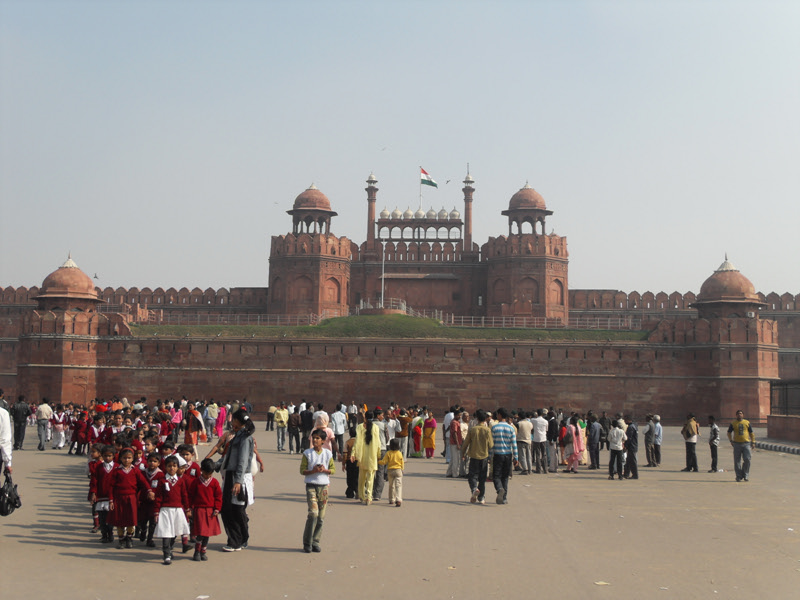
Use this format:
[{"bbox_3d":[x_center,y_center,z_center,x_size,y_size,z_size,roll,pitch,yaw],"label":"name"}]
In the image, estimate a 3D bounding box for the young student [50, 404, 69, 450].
[{"bbox_3d":[-10.788,4.035,33.000,0.480,1.437,0.300,1,-6,3],"label":"young student"}]

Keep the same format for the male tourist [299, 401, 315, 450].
[{"bbox_3d":[-3.103,4.279,34.700,0.480,1.680,0.340,0,-6,9],"label":"male tourist"}]

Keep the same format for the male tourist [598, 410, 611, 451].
[{"bbox_3d":[8.951,5.713,45.300,0.520,1.710,0.360,1,-6,0],"label":"male tourist"}]

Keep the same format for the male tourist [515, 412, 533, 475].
[{"bbox_3d":[3.194,3.705,26.900,0.480,1.642,0.320,4,-6,-20],"label":"male tourist"}]

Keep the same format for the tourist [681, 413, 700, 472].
[{"bbox_3d":[8.305,4.077,29.700,0.440,1.700,0.520,-2,-7,31],"label":"tourist"}]

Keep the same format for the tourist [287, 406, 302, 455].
[{"bbox_3d":[-3.524,4.388,34.900,0.480,1.590,0.330,1,-6,3],"label":"tourist"}]

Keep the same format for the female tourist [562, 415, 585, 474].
[{"bbox_3d":[4.685,3.866,28.000,0.460,1.590,0.500,-3,-7,34],"label":"female tourist"}]

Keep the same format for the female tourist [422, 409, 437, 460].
[{"bbox_3d":[0.985,4.362,33.600,0.460,1.518,0.300,2,-6,-6],"label":"female tourist"}]

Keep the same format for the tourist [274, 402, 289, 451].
[{"bbox_3d":[-4.046,4.330,35.600,0.480,1.710,0.360,2,-6,-6],"label":"tourist"}]

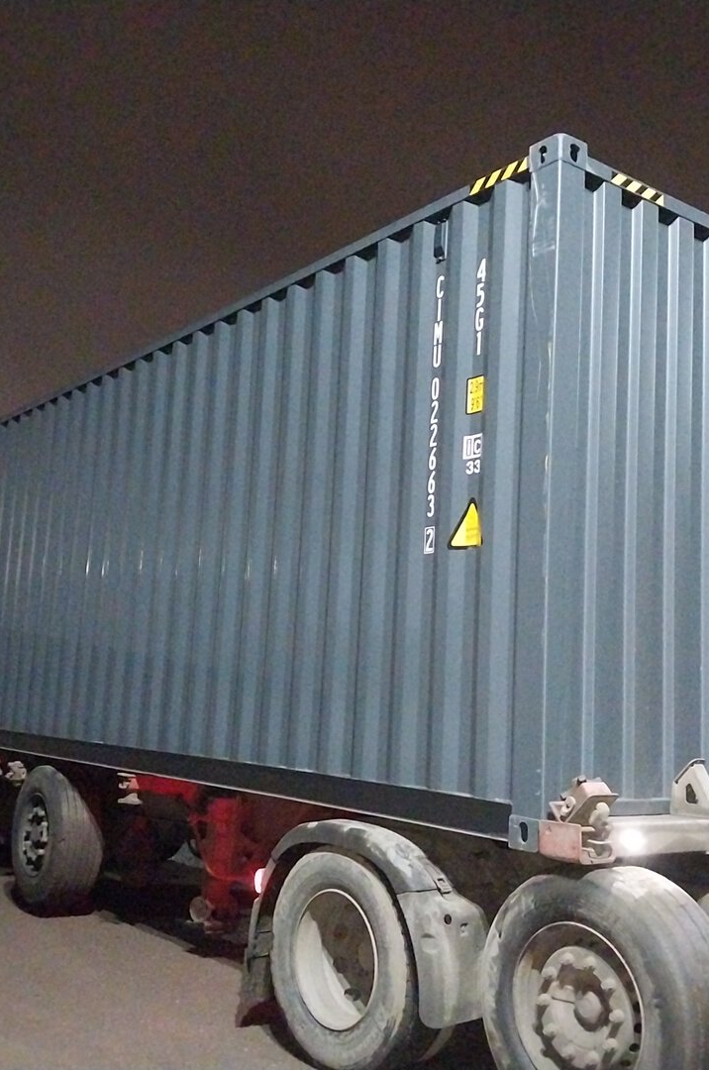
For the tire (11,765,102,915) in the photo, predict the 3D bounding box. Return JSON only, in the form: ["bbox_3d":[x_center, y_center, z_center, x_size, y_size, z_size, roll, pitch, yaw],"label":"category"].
[{"bbox_3d":[-2.257,2.275,8.112,0.380,1.010,1.010,9,-11,-36],"label":"tire"}]

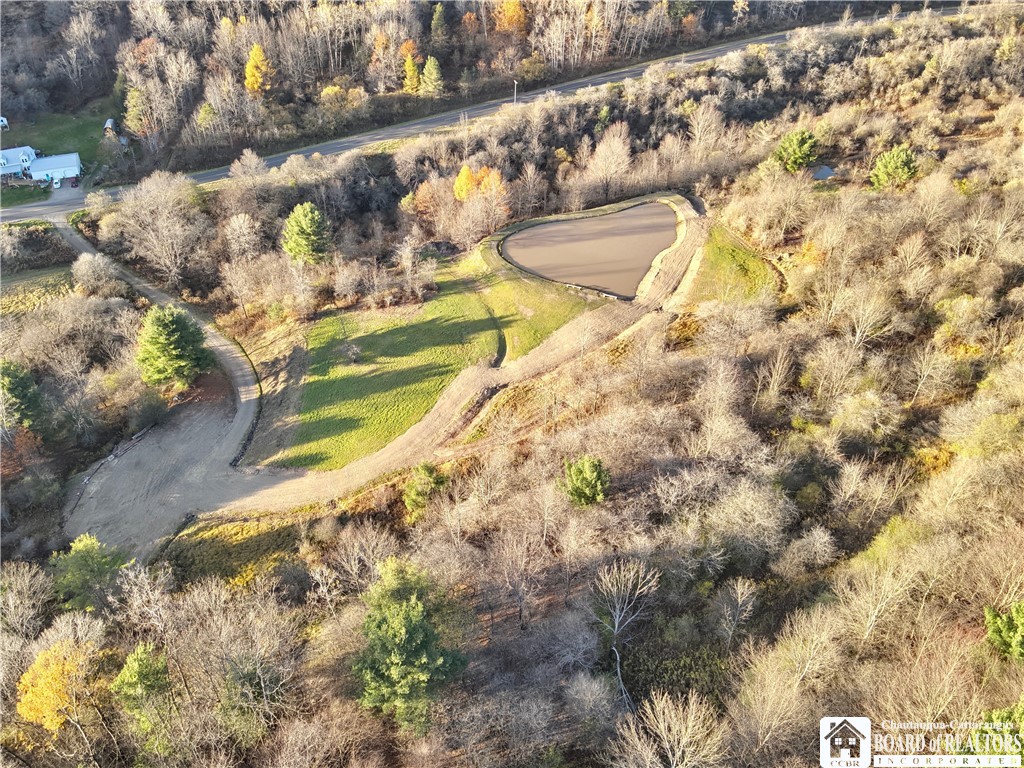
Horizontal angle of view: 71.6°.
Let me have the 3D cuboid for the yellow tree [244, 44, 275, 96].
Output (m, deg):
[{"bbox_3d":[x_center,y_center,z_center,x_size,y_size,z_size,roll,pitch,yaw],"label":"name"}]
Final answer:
[{"bbox_3d":[-85.418,-106.033,240.185,9.810,17.310,9.810,0,35,0],"label":"yellow tree"}]

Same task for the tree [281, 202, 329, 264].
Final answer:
[{"bbox_3d":[-40.374,-28.509,138.149,9.150,14.050,9.150,0,35,0],"label":"tree"}]

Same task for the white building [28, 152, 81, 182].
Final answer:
[{"bbox_3d":[-127.944,-61.331,199.385,12.000,4.700,8.800,-12,36,-16],"label":"white building"}]

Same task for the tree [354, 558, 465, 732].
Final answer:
[{"bbox_3d":[-8.909,21.862,60.528,9.040,20.400,9.040,0,35,0],"label":"tree"}]

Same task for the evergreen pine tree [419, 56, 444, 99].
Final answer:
[{"bbox_3d":[-28.665,-108.838,252.818,9.260,14.330,9.260,0,35,0],"label":"evergreen pine tree"}]

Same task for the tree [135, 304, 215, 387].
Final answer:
[{"bbox_3d":[-52.313,-5.834,110.051,11.630,13.950,11.630,0,35,0],"label":"tree"}]

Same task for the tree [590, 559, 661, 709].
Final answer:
[{"bbox_3d":[9.945,21.857,61.131,5.510,19.720,5.510,0,35,0],"label":"tree"}]

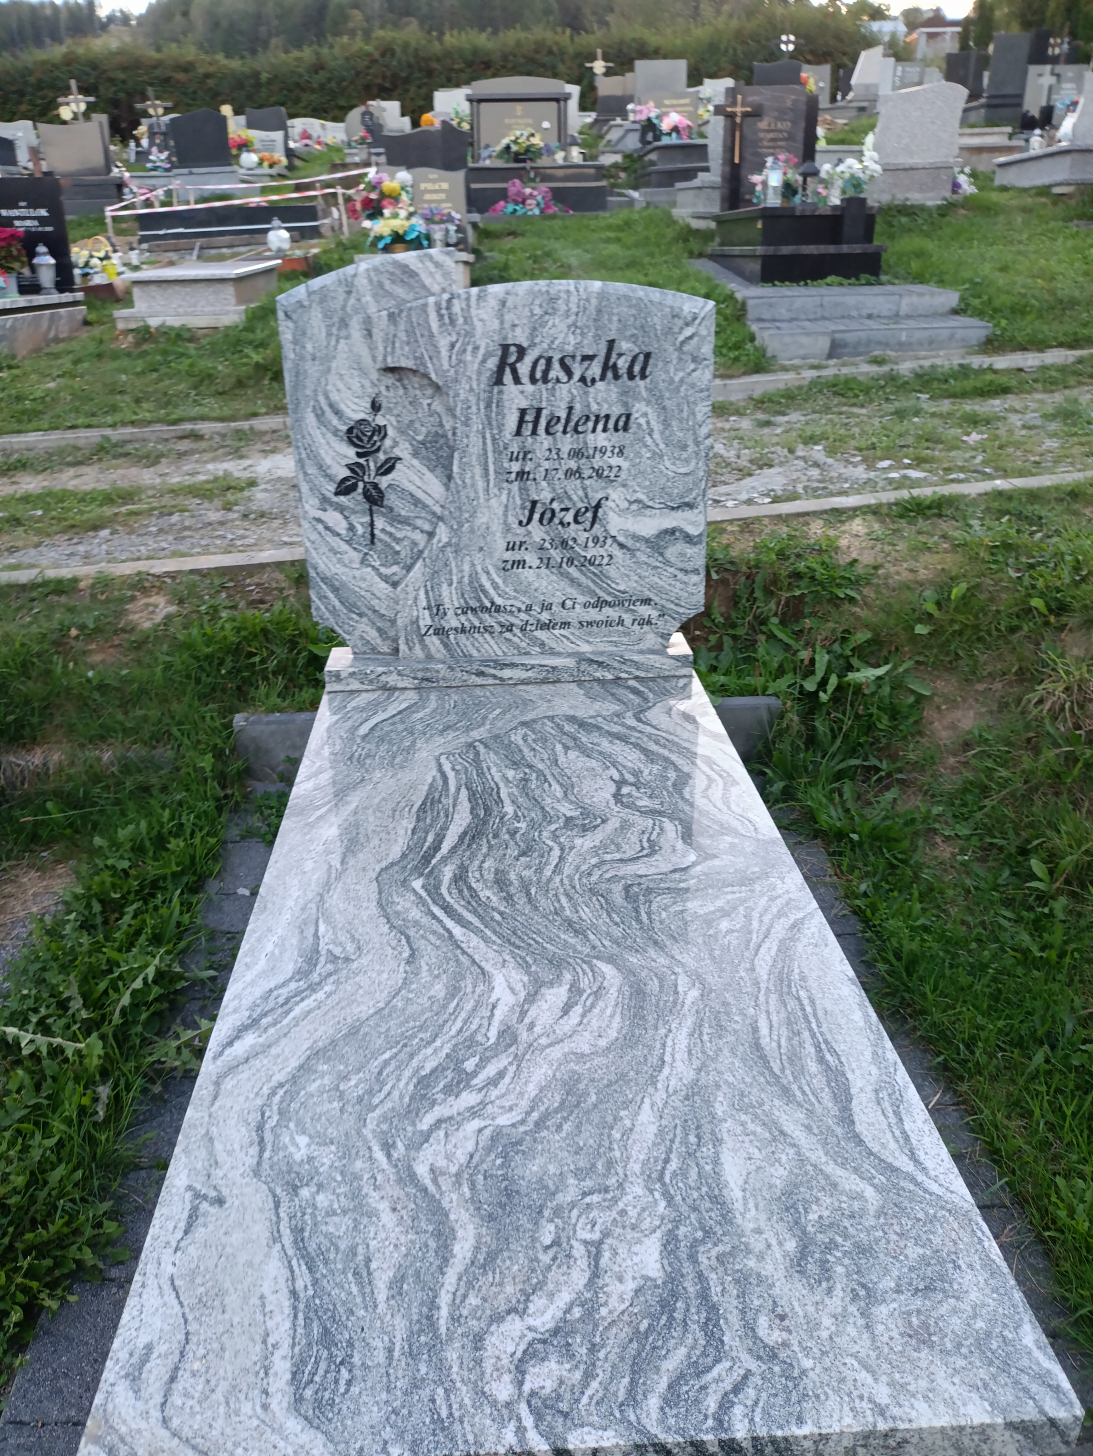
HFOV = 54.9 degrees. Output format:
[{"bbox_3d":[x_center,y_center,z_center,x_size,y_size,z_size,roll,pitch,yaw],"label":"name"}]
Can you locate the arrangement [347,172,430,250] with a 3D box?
[{"bbox_3d":[-1.315,-4.296,8.759,0.660,0.570,0.500,-1,25,-3],"label":"arrangement"}]

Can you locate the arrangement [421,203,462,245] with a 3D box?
[{"bbox_3d":[-0.915,-4.380,9.150,0.360,0.340,0.300,-2,24,-1],"label":"arrangement"}]

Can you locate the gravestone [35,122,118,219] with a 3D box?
[{"bbox_3d":[-5.747,-6.870,12.962,0.950,1.060,0.400,-1,25,-3],"label":"gravestone"}]

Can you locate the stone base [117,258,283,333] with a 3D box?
[{"bbox_3d":[-2.877,-3.720,8.959,1.000,0.500,1.900,-1,25,-3],"label":"stone base"}]

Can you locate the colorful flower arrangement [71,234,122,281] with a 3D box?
[{"bbox_3d":[-3.815,-4.015,8.966,0.390,0.360,0.310,-1,25,-3],"label":"colorful flower arrangement"}]

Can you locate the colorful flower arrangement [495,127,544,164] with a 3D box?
[{"bbox_3d":[-0.325,-6.869,12.410,0.570,0.390,0.420,-1,25,-3],"label":"colorful flower arrangement"}]

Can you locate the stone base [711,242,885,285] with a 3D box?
[{"bbox_3d":[1.949,-3.737,8.494,0.950,0.255,1.750,-2,24,-3],"label":"stone base"}]

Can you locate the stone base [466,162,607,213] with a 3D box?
[{"bbox_3d":[-0.220,-6.265,12.249,1.600,0.550,1.900,-1,25,-3],"label":"stone base"}]

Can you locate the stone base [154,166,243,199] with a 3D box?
[{"bbox_3d":[-4.476,-7.044,13.620,0.950,0.350,0.700,-2,24,-1],"label":"stone base"}]

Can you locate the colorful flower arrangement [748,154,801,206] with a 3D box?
[{"bbox_3d":[1.669,-4.017,7.700,0.340,0.330,0.280,-2,24,-3],"label":"colorful flower arrangement"}]

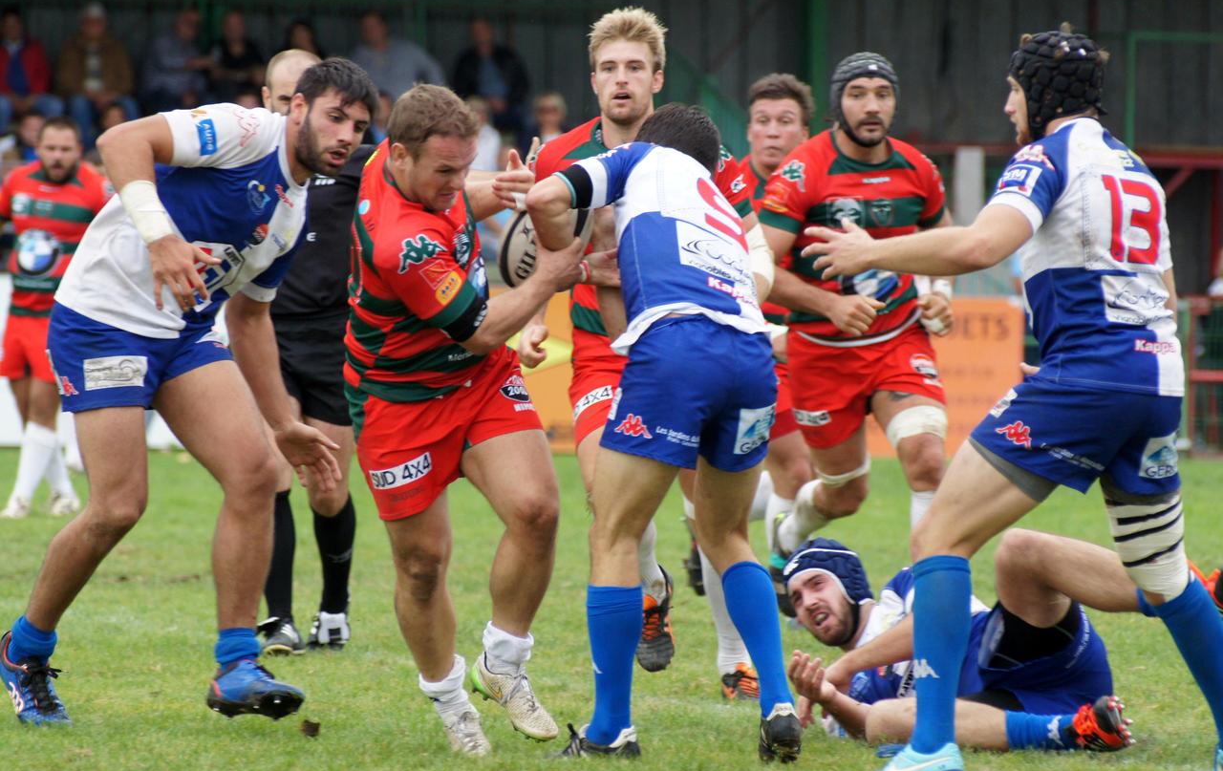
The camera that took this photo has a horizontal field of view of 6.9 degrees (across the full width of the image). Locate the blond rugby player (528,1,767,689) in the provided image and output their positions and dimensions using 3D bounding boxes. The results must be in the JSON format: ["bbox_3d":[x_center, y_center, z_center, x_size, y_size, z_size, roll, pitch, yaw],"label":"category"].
[{"bbox_3d":[0.090,-0.082,25.600,0.630,1.740,0.620,0,1,2],"label":"blond rugby player"}]

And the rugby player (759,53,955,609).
[{"bbox_3d":[0.681,-0.103,28.200,0.570,1.670,0.720,0,1,-13],"label":"rugby player"}]

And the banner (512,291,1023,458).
[{"bbox_3d":[0.803,-0.066,54.000,2.800,0.890,0.060,0,1,0],"label":"banner"}]

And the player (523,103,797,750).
[{"bbox_3d":[0.119,0.107,23.300,0.580,1.500,0.640,0,1,-25],"label":"player"}]

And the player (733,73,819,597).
[{"bbox_3d":[0.477,-0.108,30.200,0.570,1.650,0.660,0,1,-6],"label":"player"}]

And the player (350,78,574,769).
[{"bbox_3d":[-0.313,0.079,23.400,0.680,1.540,0.620,1,1,37],"label":"player"}]

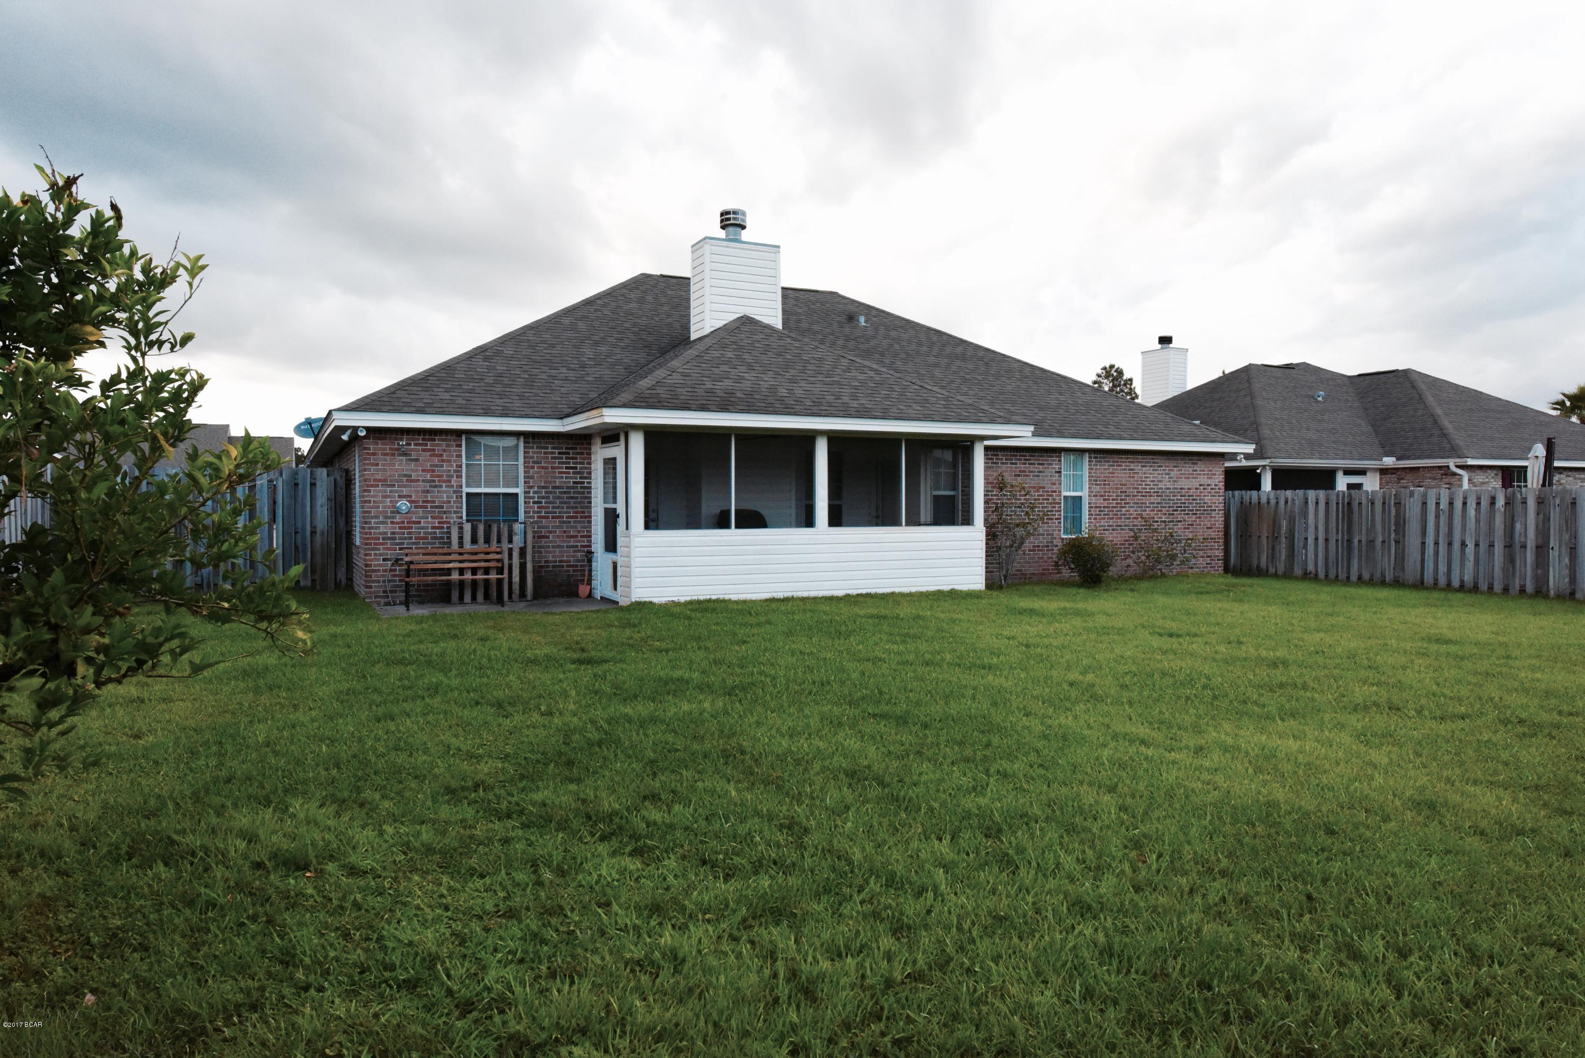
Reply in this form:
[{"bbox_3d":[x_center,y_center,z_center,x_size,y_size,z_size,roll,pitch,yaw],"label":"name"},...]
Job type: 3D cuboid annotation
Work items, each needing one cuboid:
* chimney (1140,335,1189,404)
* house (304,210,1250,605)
[{"bbox_3d":[11.864,-4.872,33.741,0.690,2.400,1.280,-1,1,-26],"label":"chimney"},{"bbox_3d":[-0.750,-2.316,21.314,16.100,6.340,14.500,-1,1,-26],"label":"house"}]

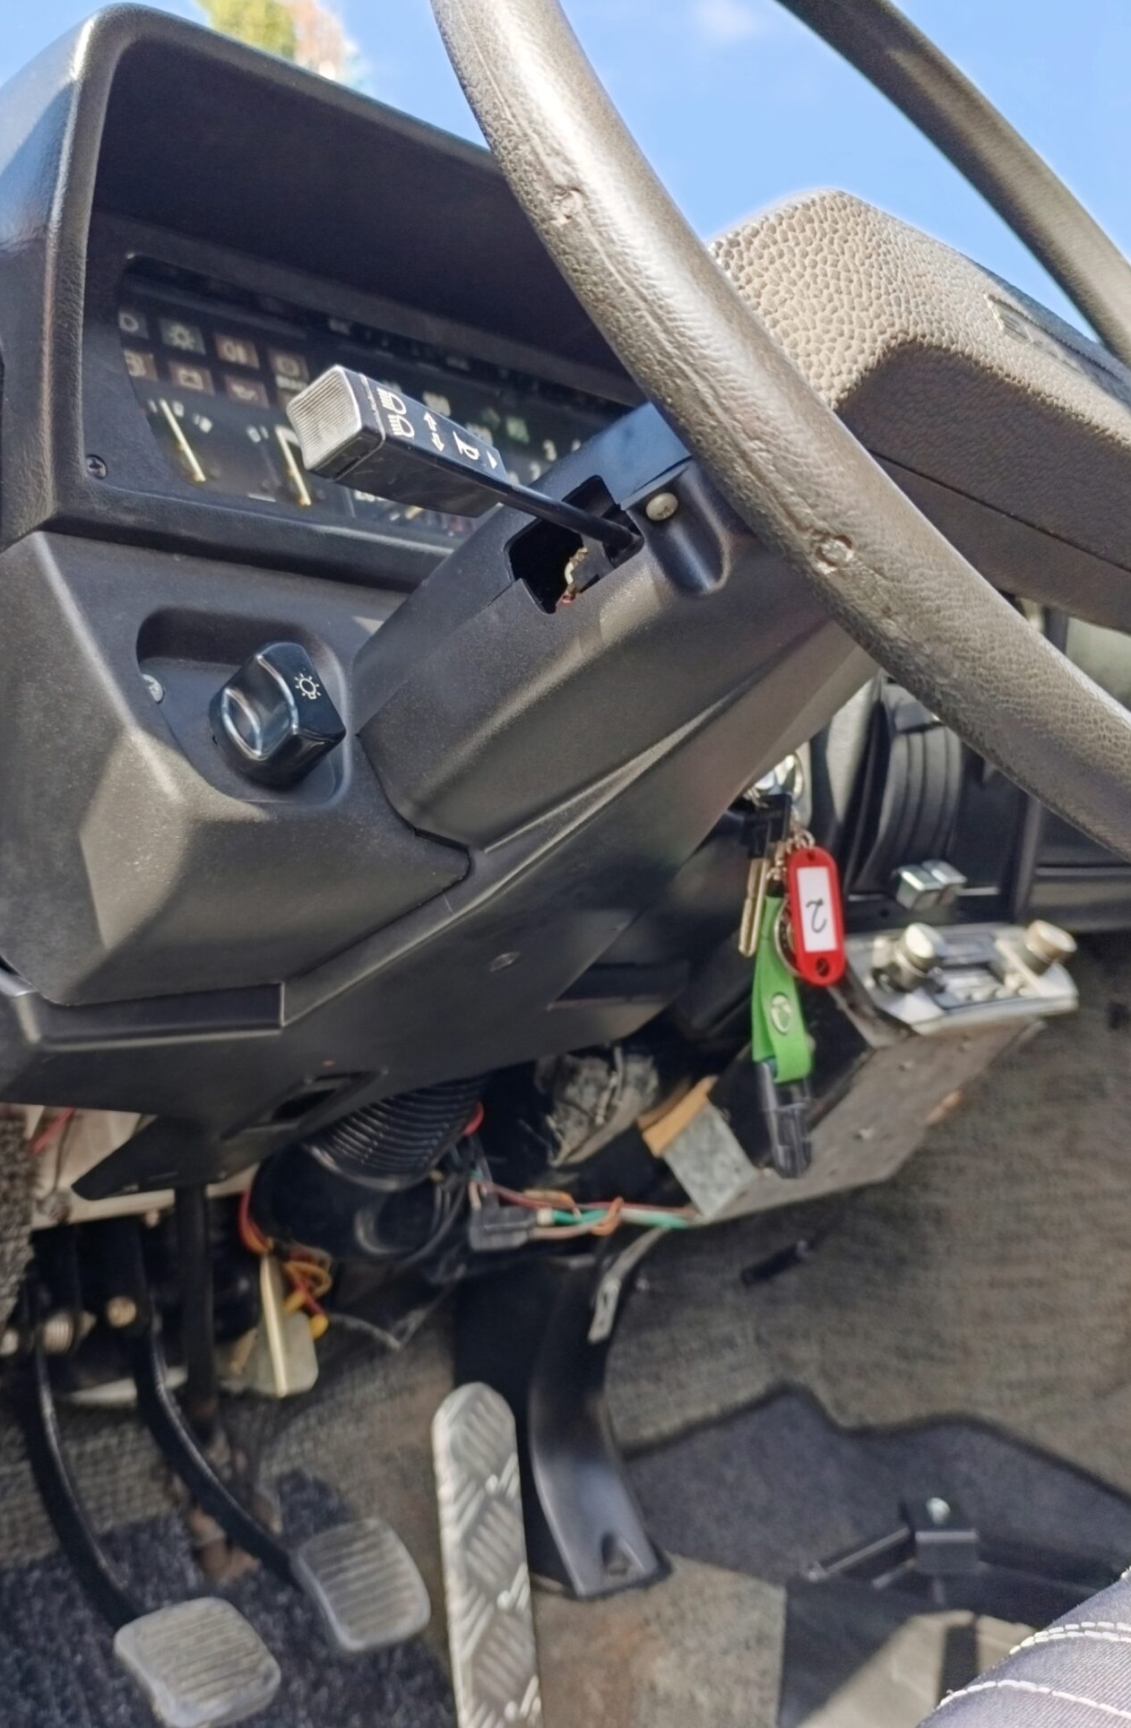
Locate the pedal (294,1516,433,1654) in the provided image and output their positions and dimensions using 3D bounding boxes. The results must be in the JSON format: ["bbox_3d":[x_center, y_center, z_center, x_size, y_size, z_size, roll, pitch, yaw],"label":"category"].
[{"bbox_3d":[-0.112,0.401,0.843,0.060,0.056,0.018,-1,-46,-42],"label":"pedal"}]

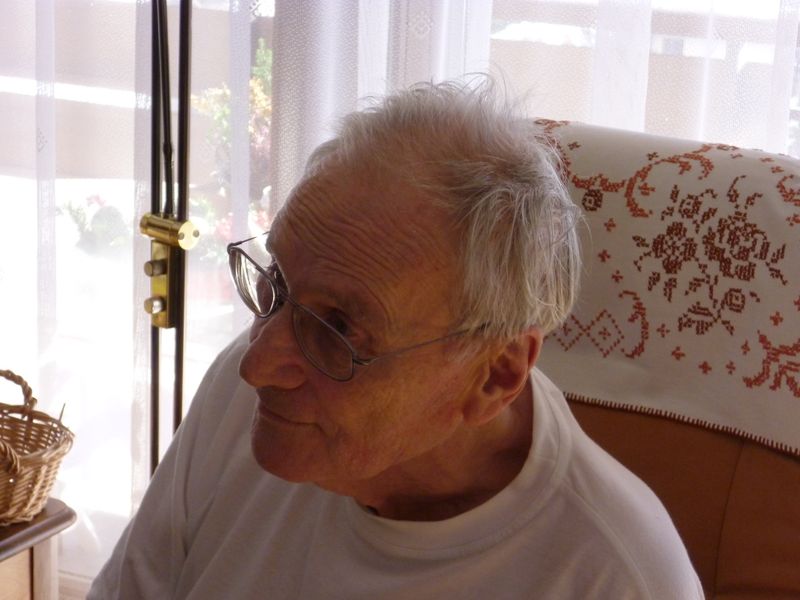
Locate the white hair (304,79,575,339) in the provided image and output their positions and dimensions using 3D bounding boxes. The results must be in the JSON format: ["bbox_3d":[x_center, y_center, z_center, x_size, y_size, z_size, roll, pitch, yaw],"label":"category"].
[{"bbox_3d":[0.031,-0.051,1.424,0.182,0.164,0.166,-8,25,-28],"label":"white hair"}]

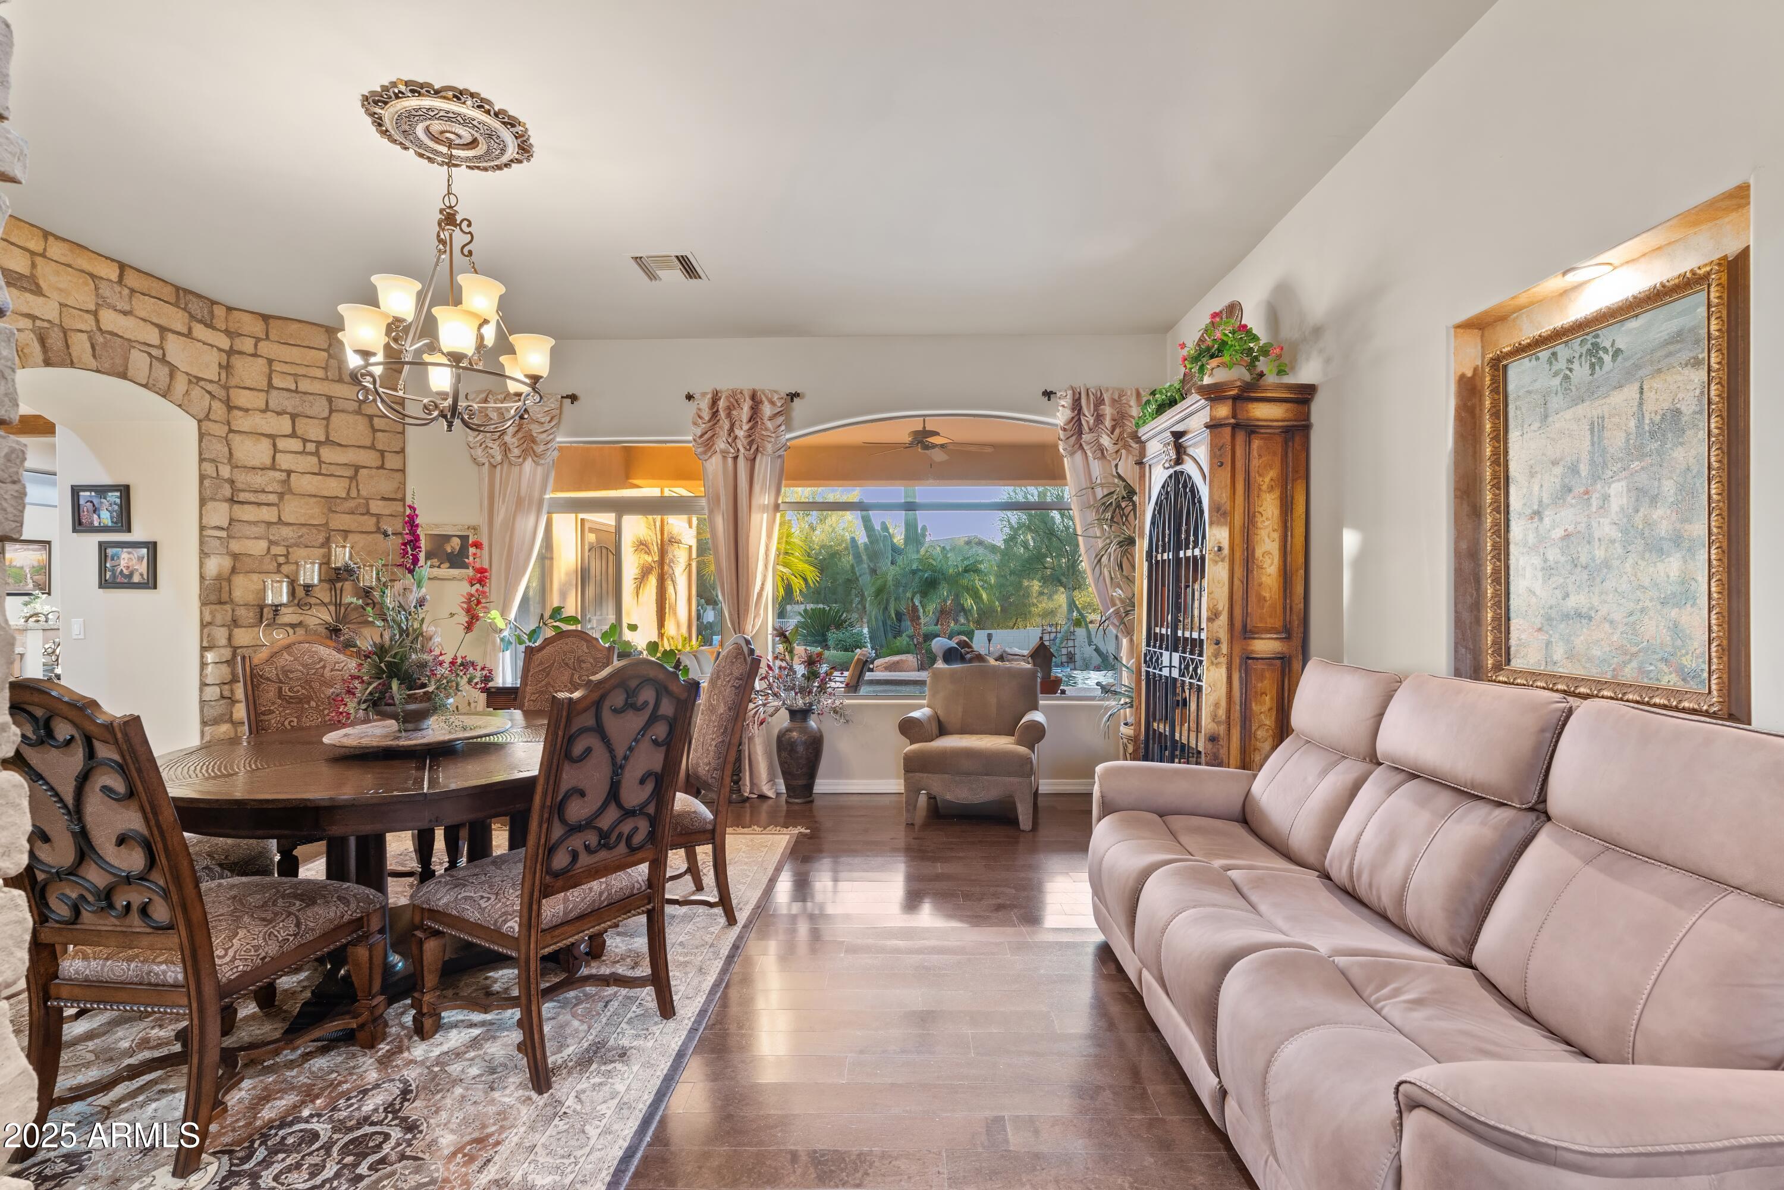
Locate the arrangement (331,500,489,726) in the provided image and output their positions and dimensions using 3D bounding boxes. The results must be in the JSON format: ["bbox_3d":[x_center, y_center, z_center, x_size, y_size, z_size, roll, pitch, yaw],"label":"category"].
[{"bbox_3d":[-1.770,0.070,2.930,0.540,0.860,0.460,0,0,-1],"label":"arrangement"}]

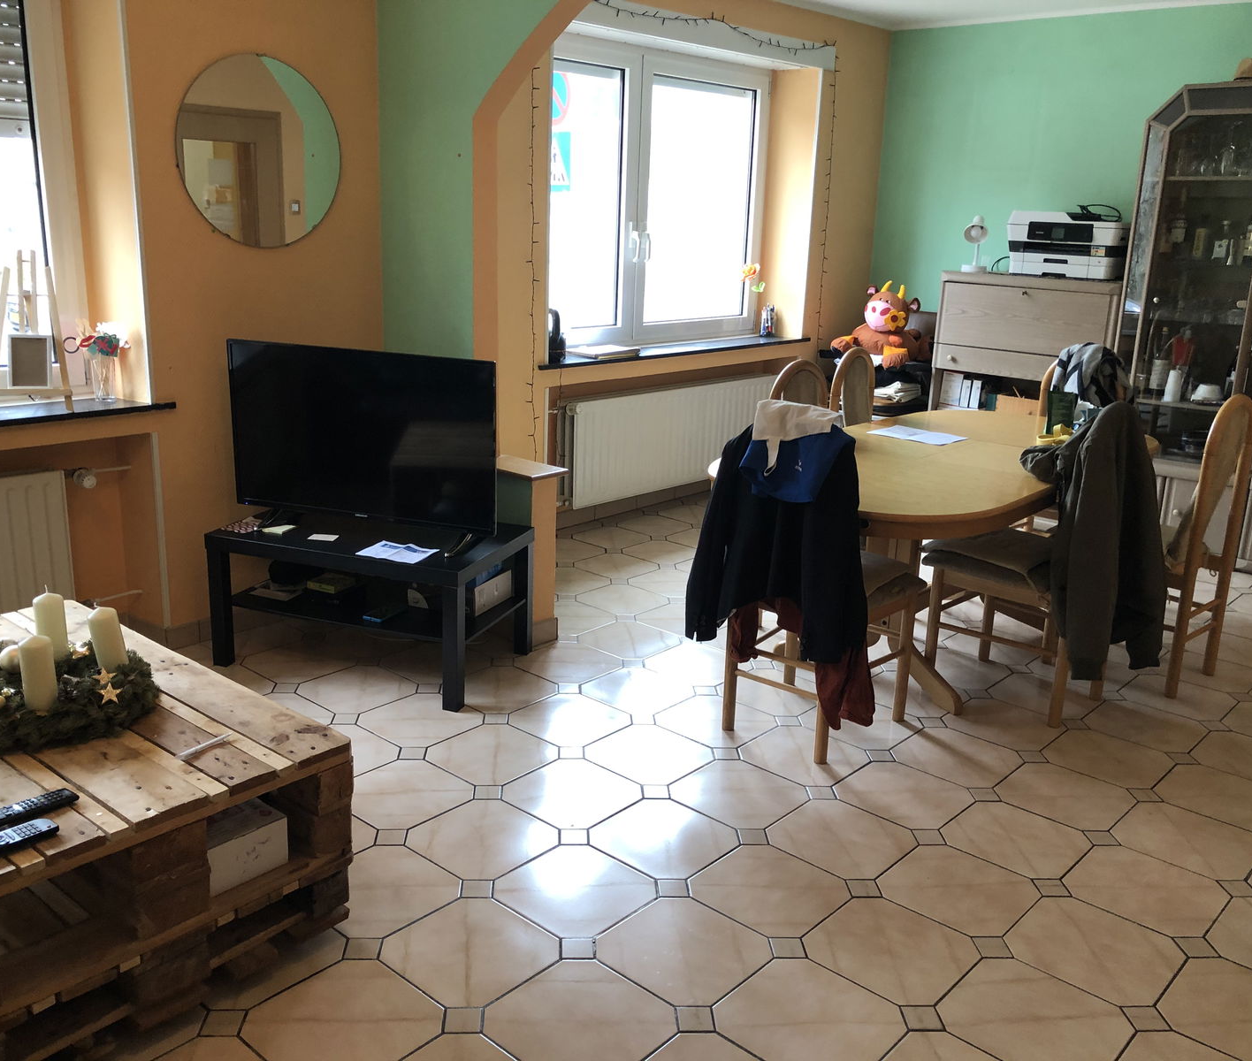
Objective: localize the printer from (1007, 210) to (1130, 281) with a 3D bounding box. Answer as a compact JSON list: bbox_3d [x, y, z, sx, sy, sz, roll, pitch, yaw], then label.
[{"bbox_3d":[2.286,-1.443,5.807,0.565,0.320,0.420,16,20,40],"label":"printer"}]

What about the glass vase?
[{"bbox_3d":[-1.683,-0.491,3.681,0.077,0.155,0.077,-6,18,-28],"label":"glass vase"}]

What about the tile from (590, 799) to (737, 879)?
[{"bbox_3d":[0.096,0.769,2.853,0.313,0.010,0.313,15,20,39],"label":"tile"}]

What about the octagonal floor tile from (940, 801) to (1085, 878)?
[{"bbox_3d":[0.988,0.783,2.893,0.310,0.010,0.310,16,21,40],"label":"octagonal floor tile"}]

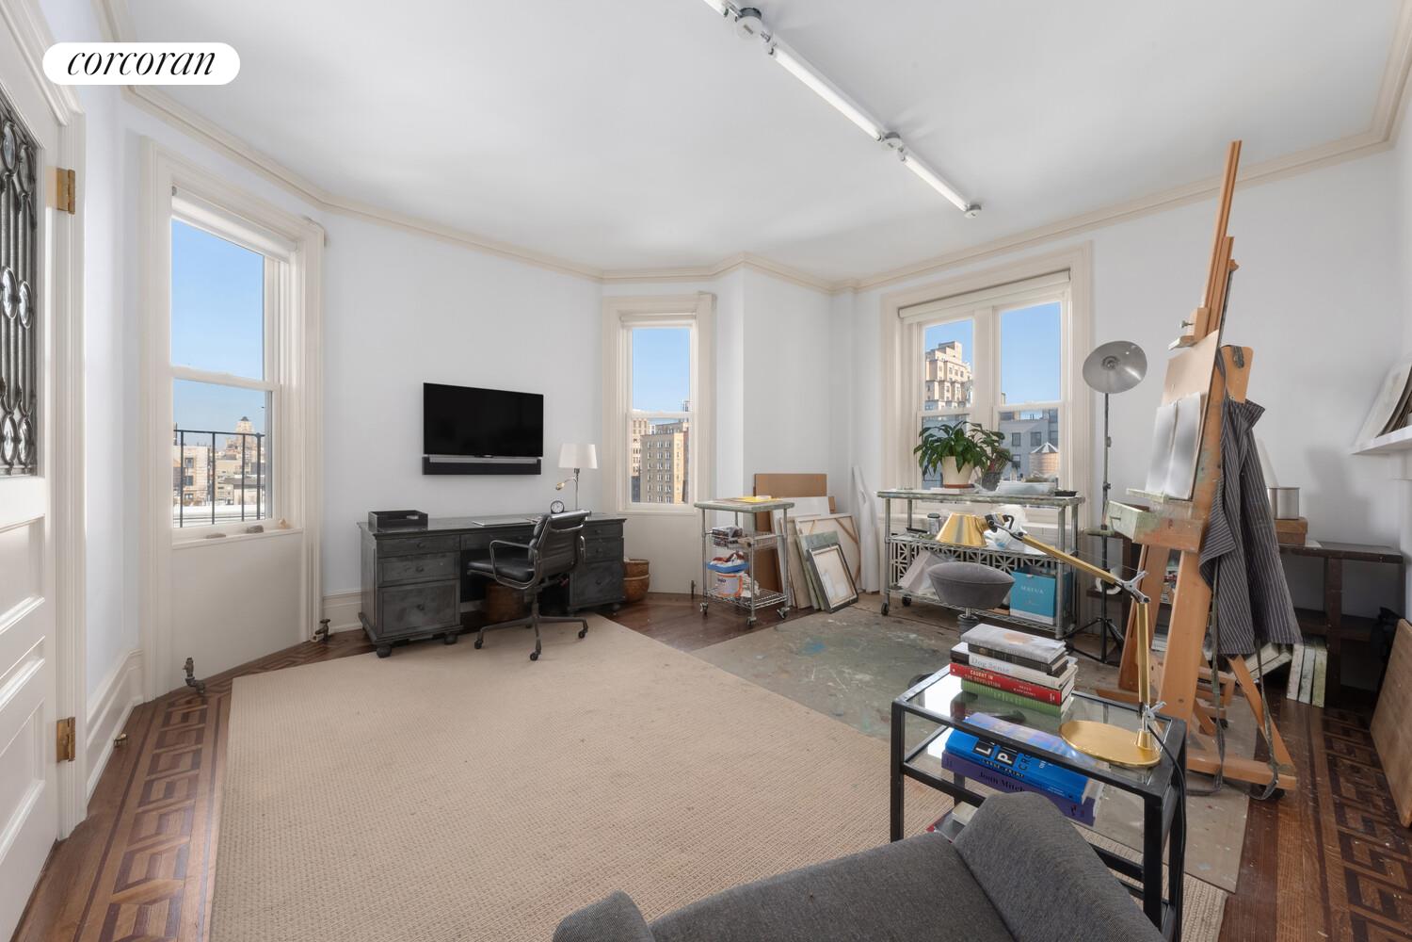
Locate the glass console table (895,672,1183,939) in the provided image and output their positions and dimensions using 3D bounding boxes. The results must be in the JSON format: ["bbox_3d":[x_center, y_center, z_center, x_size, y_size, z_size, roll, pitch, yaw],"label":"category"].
[{"bbox_3d":[0.773,0.860,1.203,0.425,0.600,0.490,0,0,-42],"label":"glass console table"}]

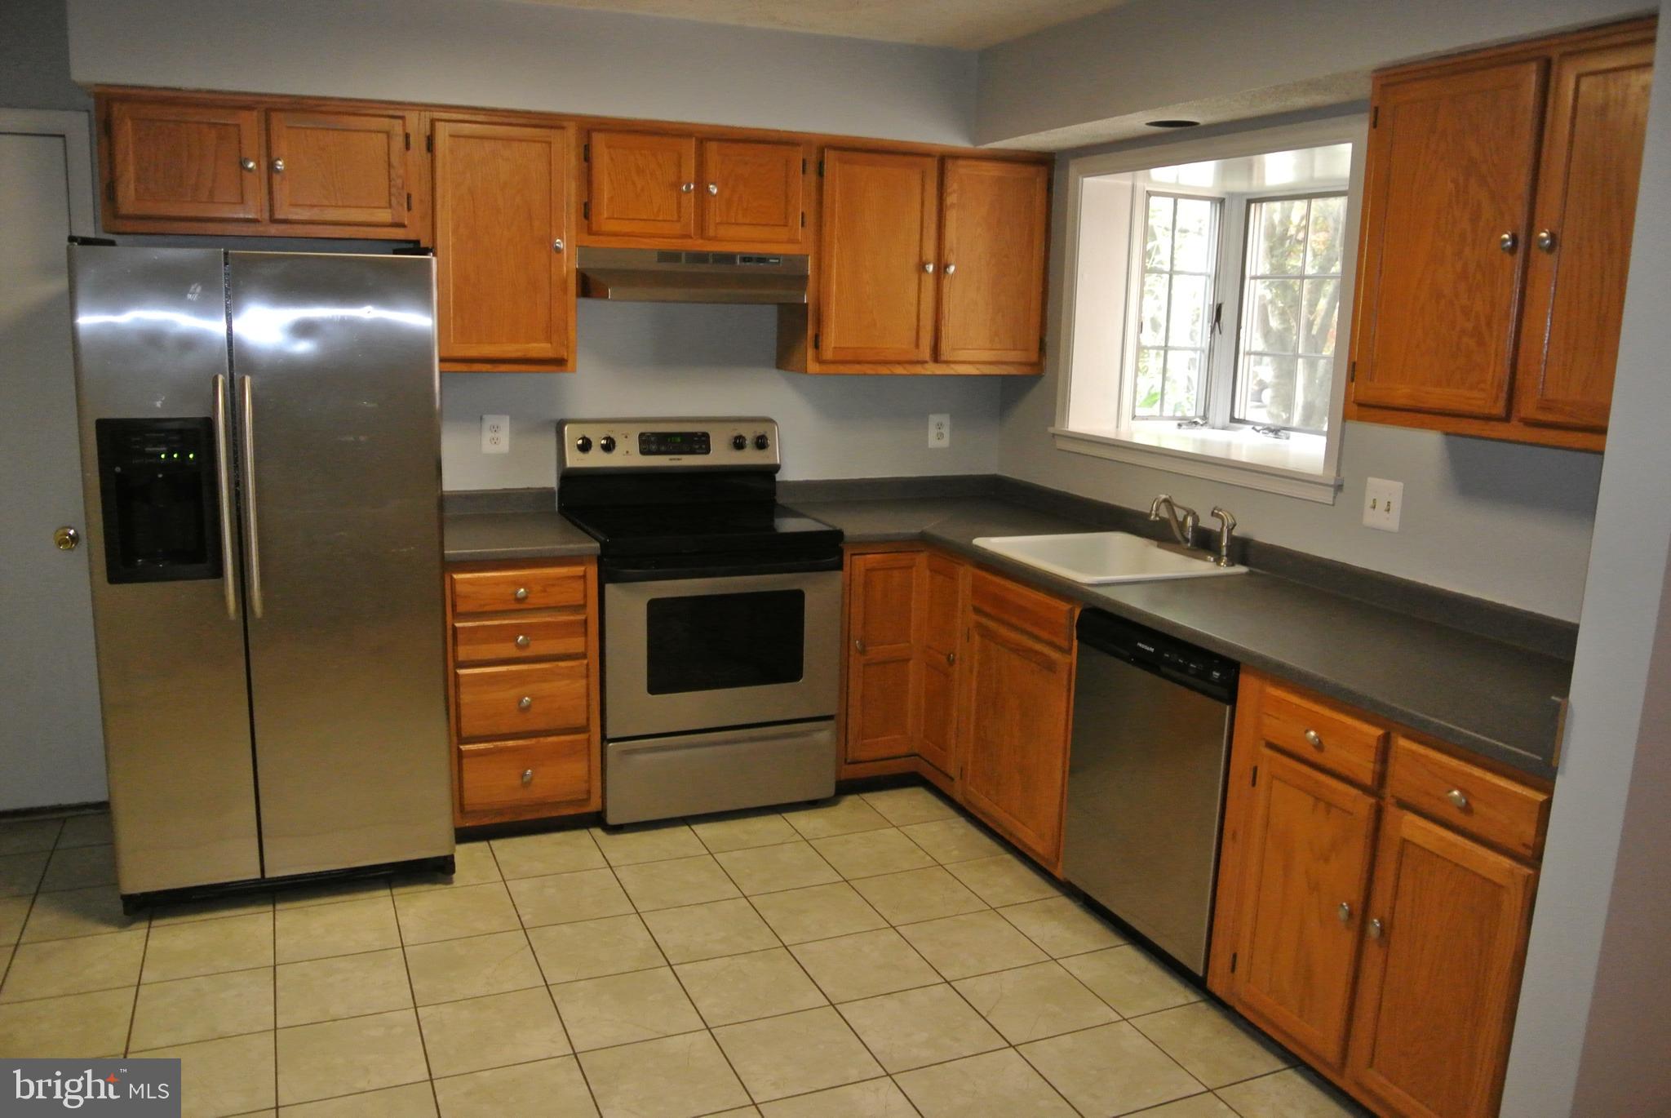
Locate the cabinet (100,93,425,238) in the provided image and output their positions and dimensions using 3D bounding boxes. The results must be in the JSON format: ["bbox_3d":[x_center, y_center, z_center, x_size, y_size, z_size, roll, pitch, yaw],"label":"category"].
[{"bbox_3d":[-1.609,-1.099,3.542,0.870,0.385,0.325,-3,12,-23],"label":"cabinet"}]

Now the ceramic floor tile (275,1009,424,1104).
[{"bbox_3d":[-1.030,1.058,2.661,0.301,0.010,0.301,-3,12,-23],"label":"ceramic floor tile"}]

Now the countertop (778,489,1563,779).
[{"bbox_3d":[0.766,0.080,3.374,0.881,0.046,2.947,-3,11,-23],"label":"countertop"}]

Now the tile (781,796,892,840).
[{"bbox_3d":[-0.007,0.837,4.062,0.300,0.010,0.300,-3,11,-23],"label":"tile"}]

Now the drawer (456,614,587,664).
[{"bbox_3d":[-0.903,0.232,3.630,0.383,0.115,0.050,-3,11,-23],"label":"drawer"}]

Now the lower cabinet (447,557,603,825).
[{"bbox_3d":[-1.024,0.367,3.926,0.462,0.848,0.633,-3,11,-23],"label":"lower cabinet"}]

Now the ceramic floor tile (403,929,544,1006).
[{"bbox_3d":[-0.893,1.010,3.094,0.305,0.012,0.305,-3,12,-23],"label":"ceramic floor tile"}]

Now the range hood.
[{"bbox_3d":[-0.465,-0.904,3.999,0.759,0.152,0.445,-3,12,-23],"label":"range hood"}]

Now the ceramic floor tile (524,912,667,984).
[{"bbox_3d":[-0.601,0.987,3.169,0.301,0.010,0.301,-3,12,-23],"label":"ceramic floor tile"}]

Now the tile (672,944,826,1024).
[{"bbox_3d":[-0.204,1.026,3.005,0.301,0.010,0.301,-3,12,-23],"label":"tile"}]

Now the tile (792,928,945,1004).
[{"bbox_3d":[0.074,1.025,3.158,0.305,0.012,0.305,-3,12,-23],"label":"tile"}]

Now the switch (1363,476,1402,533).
[{"bbox_3d":[1.361,-0.135,3.124,0.010,0.117,0.114,-3,12,-23],"label":"switch"}]

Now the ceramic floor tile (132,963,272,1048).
[{"bbox_3d":[-1.417,1.012,2.820,0.301,0.010,0.301,-3,12,-23],"label":"ceramic floor tile"}]

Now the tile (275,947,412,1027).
[{"bbox_3d":[-1.151,1.006,2.937,0.301,0.010,0.301,-3,12,-23],"label":"tile"}]

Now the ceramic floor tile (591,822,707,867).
[{"bbox_3d":[-0.572,0.872,3.851,0.305,0.012,0.295,-3,12,-23],"label":"ceramic floor tile"}]

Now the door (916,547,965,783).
[{"bbox_3d":[0.322,0.338,4.004,0.025,0.692,0.275,-3,11,-23],"label":"door"}]

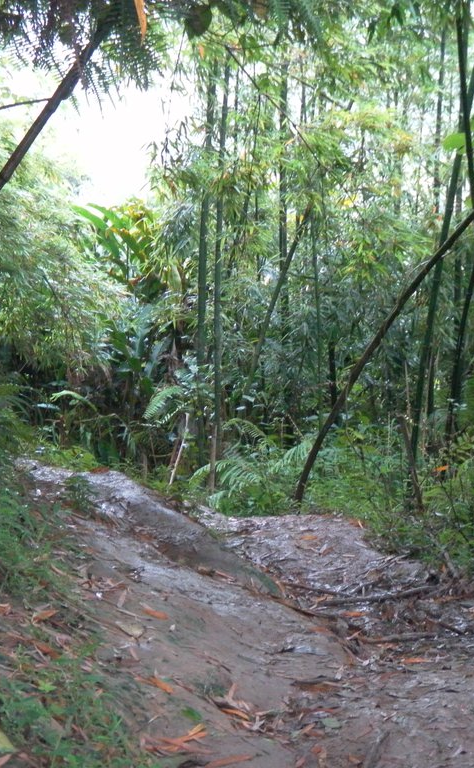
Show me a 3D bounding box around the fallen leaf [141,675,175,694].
[{"bbox_3d":[-0.256,0.994,6.897,0.073,0.030,0.136,2,18,-39],"label":"fallen leaf"}]

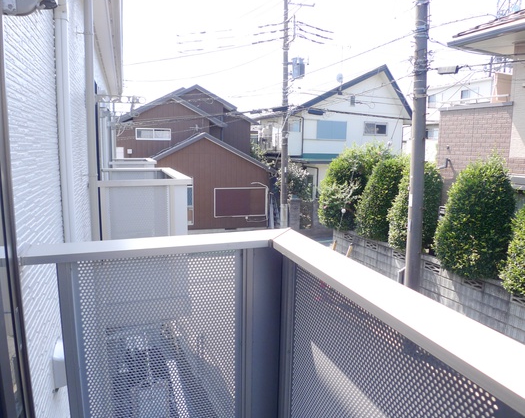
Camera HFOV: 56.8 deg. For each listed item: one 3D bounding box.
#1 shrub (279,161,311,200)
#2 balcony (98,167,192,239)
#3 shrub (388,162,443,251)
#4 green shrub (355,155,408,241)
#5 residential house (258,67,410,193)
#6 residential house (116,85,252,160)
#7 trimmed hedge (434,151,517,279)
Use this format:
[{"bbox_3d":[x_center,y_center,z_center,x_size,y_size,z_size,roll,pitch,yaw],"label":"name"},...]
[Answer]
[{"bbox_3d":[1.550,-1.170,23.405,1.636,2.233,1.500,-3,8,-16],"label":"shrub"},{"bbox_3d":[-1.363,0.235,5.535,0.870,1.280,2.200,-3,8,-16],"label":"balcony"},{"bbox_3d":[3.380,0.001,10.727,1.250,2.089,1.300,-3,8,-16],"label":"shrub"},{"bbox_3d":[2.971,-0.205,12.122,1.300,2.248,1.400,-3,8,-16],"label":"green shrub"},{"bbox_3d":[4.135,-3.991,30.353,6.800,8.600,8.500,-3,8,-16],"label":"residential house"},{"bbox_3d":[-4.310,-2.924,27.288,7.200,7.400,7.500,-3,8,-16],"label":"residential house"},{"bbox_3d":[3.933,0.198,9.010,1.400,2.438,1.500,-3,8,-16],"label":"trimmed hedge"}]

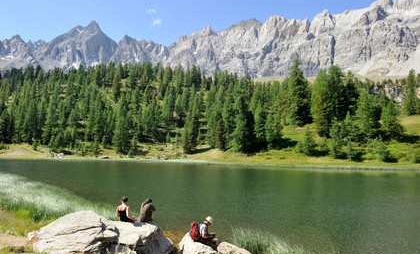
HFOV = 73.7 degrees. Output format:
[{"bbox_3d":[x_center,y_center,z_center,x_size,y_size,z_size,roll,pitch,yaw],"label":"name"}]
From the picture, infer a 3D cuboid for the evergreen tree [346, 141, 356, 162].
[{"bbox_3d":[21.554,3.643,42.500,1.670,3.188,1.670,0,-3,0],"label":"evergreen tree"}]

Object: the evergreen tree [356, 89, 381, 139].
[{"bbox_3d":[31.134,-2.455,55.000,4.714,9.821,4.714,0,-3,0],"label":"evergreen tree"}]

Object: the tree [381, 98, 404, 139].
[{"bbox_3d":[36.500,-1.700,56.000,4.800,8.400,4.800,0,-3,0],"label":"tree"}]

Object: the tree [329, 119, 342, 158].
[{"bbox_3d":[20.170,1.848,45.000,2.250,6.429,2.250,0,-3,0],"label":"tree"}]

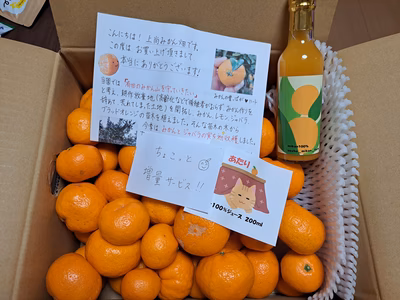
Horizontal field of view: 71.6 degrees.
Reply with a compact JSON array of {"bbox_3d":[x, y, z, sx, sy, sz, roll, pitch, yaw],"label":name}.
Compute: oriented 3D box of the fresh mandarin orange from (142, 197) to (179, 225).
[{"bbox_3d":[-0.052,0.074,0.372,0.052,0.046,0.050,0,69,-1],"label":"fresh mandarin orange"}]

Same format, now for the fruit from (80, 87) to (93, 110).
[{"bbox_3d":[-0.153,-0.066,0.428,0.058,0.054,0.061,0,69,-1],"label":"fruit"}]

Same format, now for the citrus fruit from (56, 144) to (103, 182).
[{"bbox_3d":[-0.155,0.017,0.358,0.058,0.055,0.049,-5,67,-2],"label":"citrus fruit"}]

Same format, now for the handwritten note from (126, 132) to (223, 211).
[{"bbox_3d":[-0.031,0.025,0.335,0.107,0.003,0.076,11,86,8],"label":"handwritten note"}]

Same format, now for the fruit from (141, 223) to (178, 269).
[{"bbox_3d":[-0.050,0.119,0.345,0.046,0.050,0.054,0,69,-1],"label":"fruit"}]

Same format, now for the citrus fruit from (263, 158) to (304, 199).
[{"bbox_3d":[0.116,0.039,0.387,0.056,0.051,0.059,0,69,-1],"label":"citrus fruit"}]

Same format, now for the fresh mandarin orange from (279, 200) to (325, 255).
[{"bbox_3d":[0.126,0.097,0.347,0.052,0.058,0.066,-43,73,-16],"label":"fresh mandarin orange"}]

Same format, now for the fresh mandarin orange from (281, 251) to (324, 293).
[{"bbox_3d":[0.136,0.161,0.370,0.056,0.046,0.051,0,69,-1],"label":"fresh mandarin orange"}]

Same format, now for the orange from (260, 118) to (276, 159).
[{"bbox_3d":[0.076,-0.016,0.382,0.058,0.052,0.056,0,67,0],"label":"orange"}]

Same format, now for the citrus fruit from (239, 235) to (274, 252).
[{"bbox_3d":[0.078,0.103,0.357,0.056,0.052,0.056,0,67,0],"label":"citrus fruit"}]

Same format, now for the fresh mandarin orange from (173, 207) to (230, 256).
[{"bbox_3d":[0.003,0.097,0.345,0.070,0.060,0.069,0,67,0],"label":"fresh mandarin orange"}]

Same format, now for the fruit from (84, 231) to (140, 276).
[{"bbox_3d":[-0.110,0.129,0.351,0.069,0.060,0.063,0,67,0],"label":"fruit"}]

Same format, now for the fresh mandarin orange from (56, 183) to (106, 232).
[{"bbox_3d":[-0.154,0.074,0.362,0.060,0.055,0.064,0,69,-1],"label":"fresh mandarin orange"}]

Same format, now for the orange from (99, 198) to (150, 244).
[{"bbox_3d":[-0.093,0.088,0.342,0.062,0.050,0.055,0,69,-1],"label":"orange"}]

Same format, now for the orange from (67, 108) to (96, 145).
[{"bbox_3d":[-0.151,-0.031,0.370,0.052,0.050,0.050,0,67,0],"label":"orange"}]

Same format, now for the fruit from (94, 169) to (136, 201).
[{"bbox_3d":[-0.107,0.053,0.363,0.060,0.053,0.056,0,67,0],"label":"fruit"}]

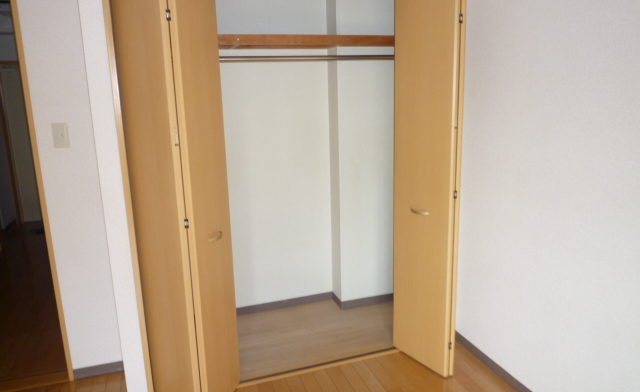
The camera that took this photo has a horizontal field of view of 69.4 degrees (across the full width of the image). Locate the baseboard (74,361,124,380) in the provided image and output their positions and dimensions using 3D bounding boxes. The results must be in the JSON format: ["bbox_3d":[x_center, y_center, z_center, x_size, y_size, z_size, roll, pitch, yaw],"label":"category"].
[{"bbox_3d":[-1.190,0.961,2.545,0.299,0.056,0.012,-5,12,-17],"label":"baseboard"}]

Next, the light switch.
[{"bbox_3d":[-1.277,-0.295,2.278,0.070,0.120,0.010,-5,12,-17],"label":"light switch"}]

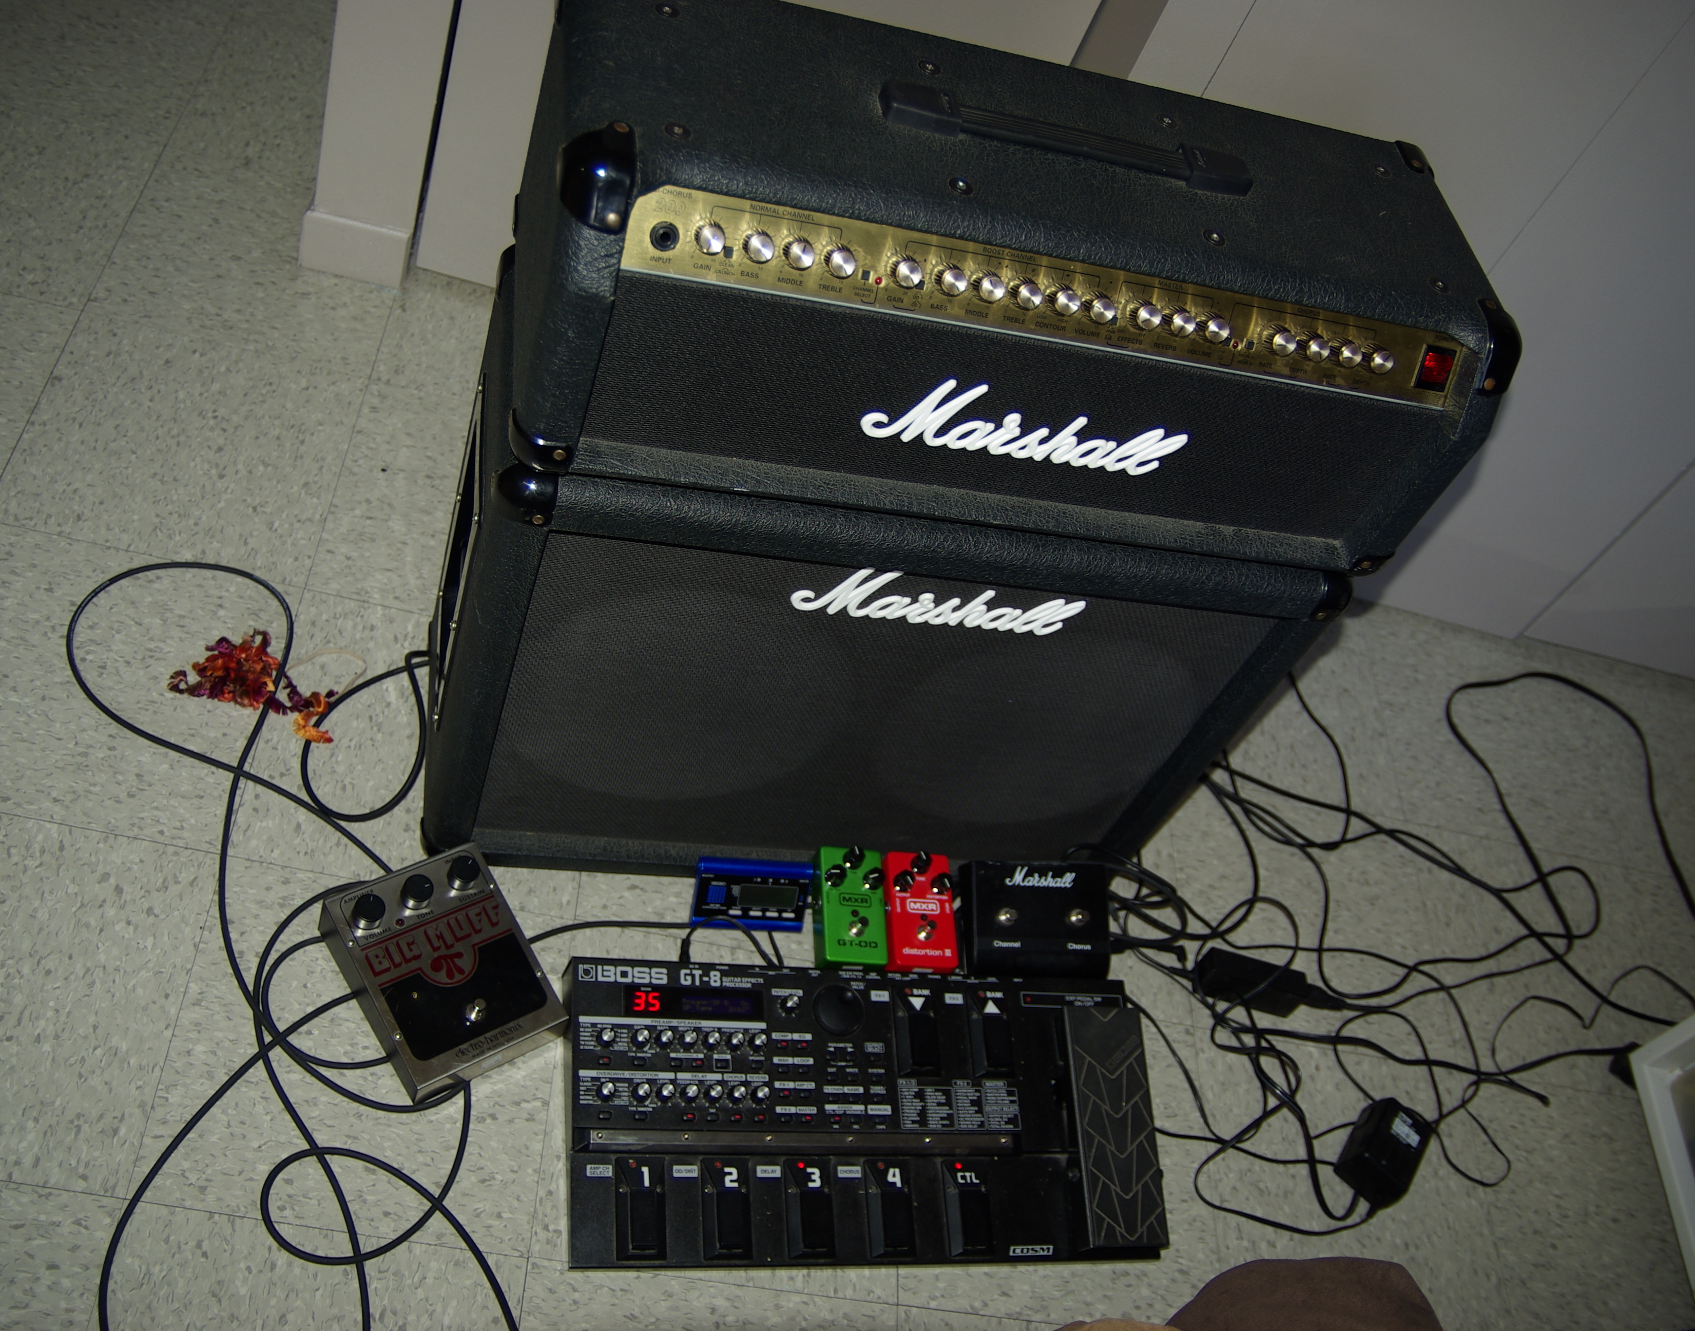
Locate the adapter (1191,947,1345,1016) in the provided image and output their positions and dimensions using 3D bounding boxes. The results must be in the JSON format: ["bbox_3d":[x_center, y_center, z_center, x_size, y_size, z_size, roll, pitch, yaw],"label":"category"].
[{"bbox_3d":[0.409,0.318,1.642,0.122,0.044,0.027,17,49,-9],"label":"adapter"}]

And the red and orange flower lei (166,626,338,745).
[{"bbox_3d":[-0.530,0.011,1.525,0.150,0.030,0.088,21,49,-4],"label":"red and orange flower lei"}]

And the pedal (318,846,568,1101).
[{"bbox_3d":[-0.336,0.254,1.387,0.137,0.064,0.175,-21,63,-33],"label":"pedal"}]

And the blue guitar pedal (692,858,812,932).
[{"bbox_3d":[-0.089,0.210,1.524,0.104,0.022,0.065,5,87,-18],"label":"blue guitar pedal"}]

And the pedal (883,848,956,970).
[{"bbox_3d":[0.069,0.233,1.568,0.062,0.052,0.115,7,54,-16],"label":"pedal"}]

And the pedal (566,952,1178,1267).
[{"bbox_3d":[0.025,0.376,1.418,0.515,0.085,0.253,6,52,-17],"label":"pedal"}]

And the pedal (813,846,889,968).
[{"bbox_3d":[0.005,0.226,1.550,0.062,0.052,0.115,7,54,-16],"label":"pedal"}]

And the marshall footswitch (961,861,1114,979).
[{"bbox_3d":[0.188,0.244,1.610,0.145,0.050,0.124,6,52,-17],"label":"marshall footswitch"}]

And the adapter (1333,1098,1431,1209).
[{"bbox_3d":[0.505,0.459,1.563,0.048,0.052,0.071,39,50,11],"label":"adapter"}]

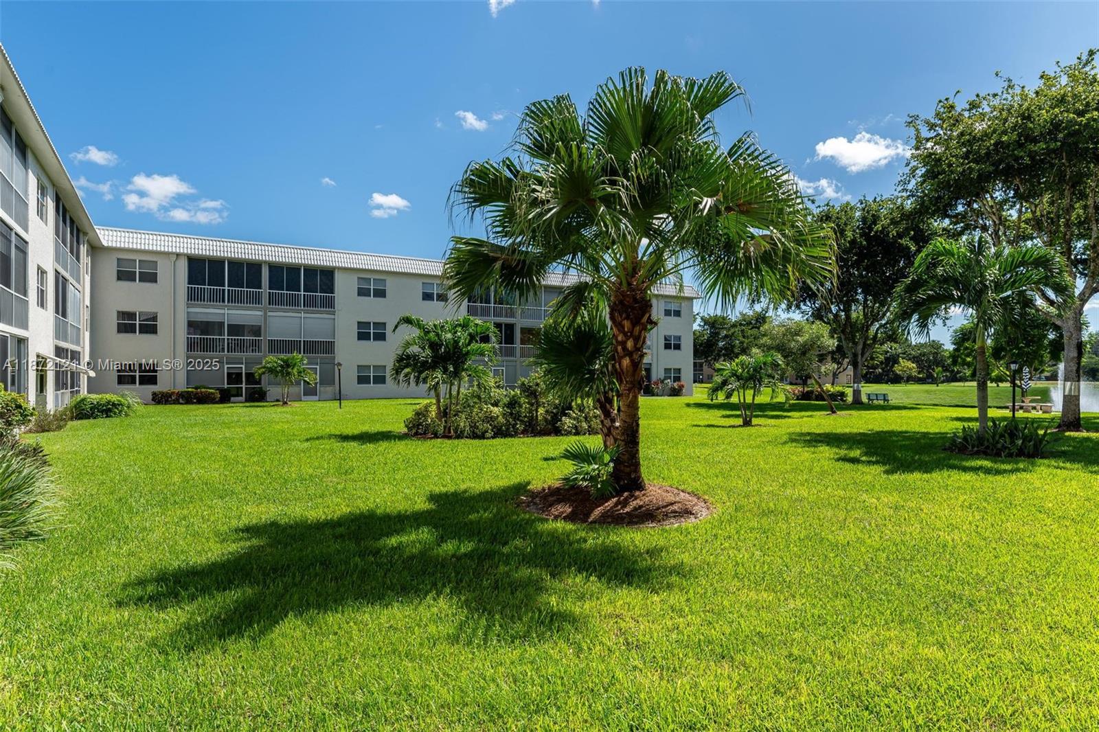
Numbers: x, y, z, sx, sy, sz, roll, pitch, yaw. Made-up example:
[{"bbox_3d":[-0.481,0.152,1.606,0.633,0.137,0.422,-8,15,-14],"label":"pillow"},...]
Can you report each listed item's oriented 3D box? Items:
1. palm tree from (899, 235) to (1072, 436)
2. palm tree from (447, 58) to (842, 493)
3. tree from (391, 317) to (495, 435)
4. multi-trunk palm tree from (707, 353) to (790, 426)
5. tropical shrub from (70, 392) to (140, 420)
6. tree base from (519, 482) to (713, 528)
[{"bbox_3d":[9.250,-0.500,13.650,3.400,4.400,3.300,0,-1,0],"label":"palm tree"},{"bbox_3d":[1.070,-1.030,7.700,4.500,5.000,4.300,0,-1,0],"label":"palm tree"},{"bbox_3d":[-2.660,0.240,16.300,2.700,3.100,2.600,0,-1,0],"label":"tree"},{"bbox_3d":[6.350,0.740,20.400,2.500,2.360,2.400,0,-1,0],"label":"multi-trunk palm tree"},{"bbox_3d":[-16.300,1.480,23.500,2.100,0.980,2.600,0,-1,-31],"label":"tropical shrub"},{"bbox_3d":[0.800,1.560,7.730,2.320,0.260,2.250,0,-1,0],"label":"tree base"}]

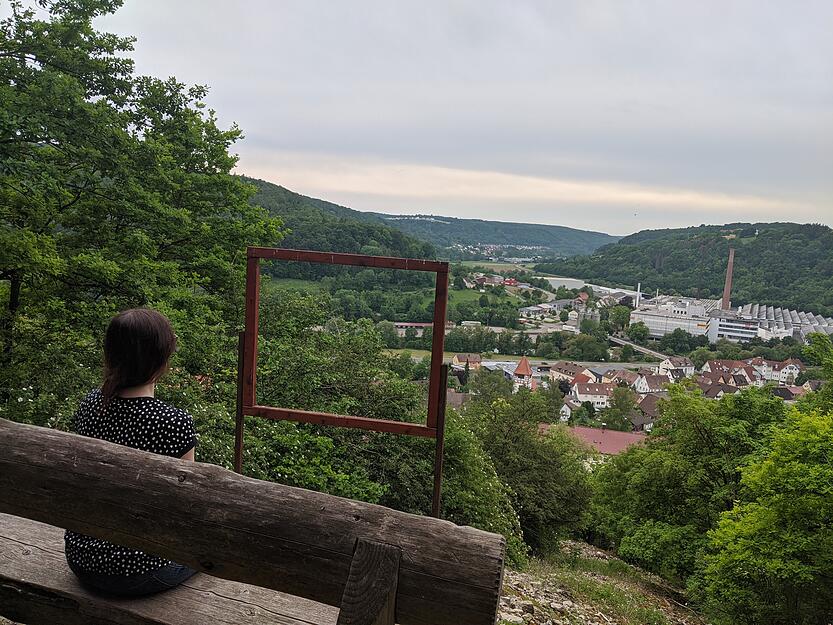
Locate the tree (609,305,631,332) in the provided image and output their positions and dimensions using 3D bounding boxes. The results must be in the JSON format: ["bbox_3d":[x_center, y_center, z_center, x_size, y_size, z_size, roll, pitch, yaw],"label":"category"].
[{"bbox_3d":[149.954,4.432,480.000,16.251,20.683,15.439,5,6,17],"label":"tree"}]

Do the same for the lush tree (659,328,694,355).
[{"bbox_3d":[156.048,17.405,390.000,21.607,15.605,17.285,6,6,22],"label":"lush tree"}]

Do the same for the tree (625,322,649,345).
[{"bbox_3d":[141.143,12.773,415.000,14.050,15.328,13.348,5,6,19],"label":"tree"}]

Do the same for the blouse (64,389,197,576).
[{"bbox_3d":[-0.924,0.536,2.100,0.400,0.550,0.250,5,6,20],"label":"blouse"}]

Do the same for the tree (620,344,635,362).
[{"bbox_3d":[112.027,21.768,345.000,7.433,9.557,7.061,5,6,18],"label":"tree"}]

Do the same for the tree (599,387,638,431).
[{"bbox_3d":[68.390,32.502,220.000,13.543,14.897,12.865,5,6,17],"label":"tree"}]

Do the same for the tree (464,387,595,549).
[{"bbox_3d":[2.869,3.885,16.500,3.103,4.089,3.039,4,6,10],"label":"tree"}]

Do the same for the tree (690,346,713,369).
[{"bbox_3d":[149.123,23.546,340.000,11.511,11.511,10.936,6,6,24],"label":"tree"}]

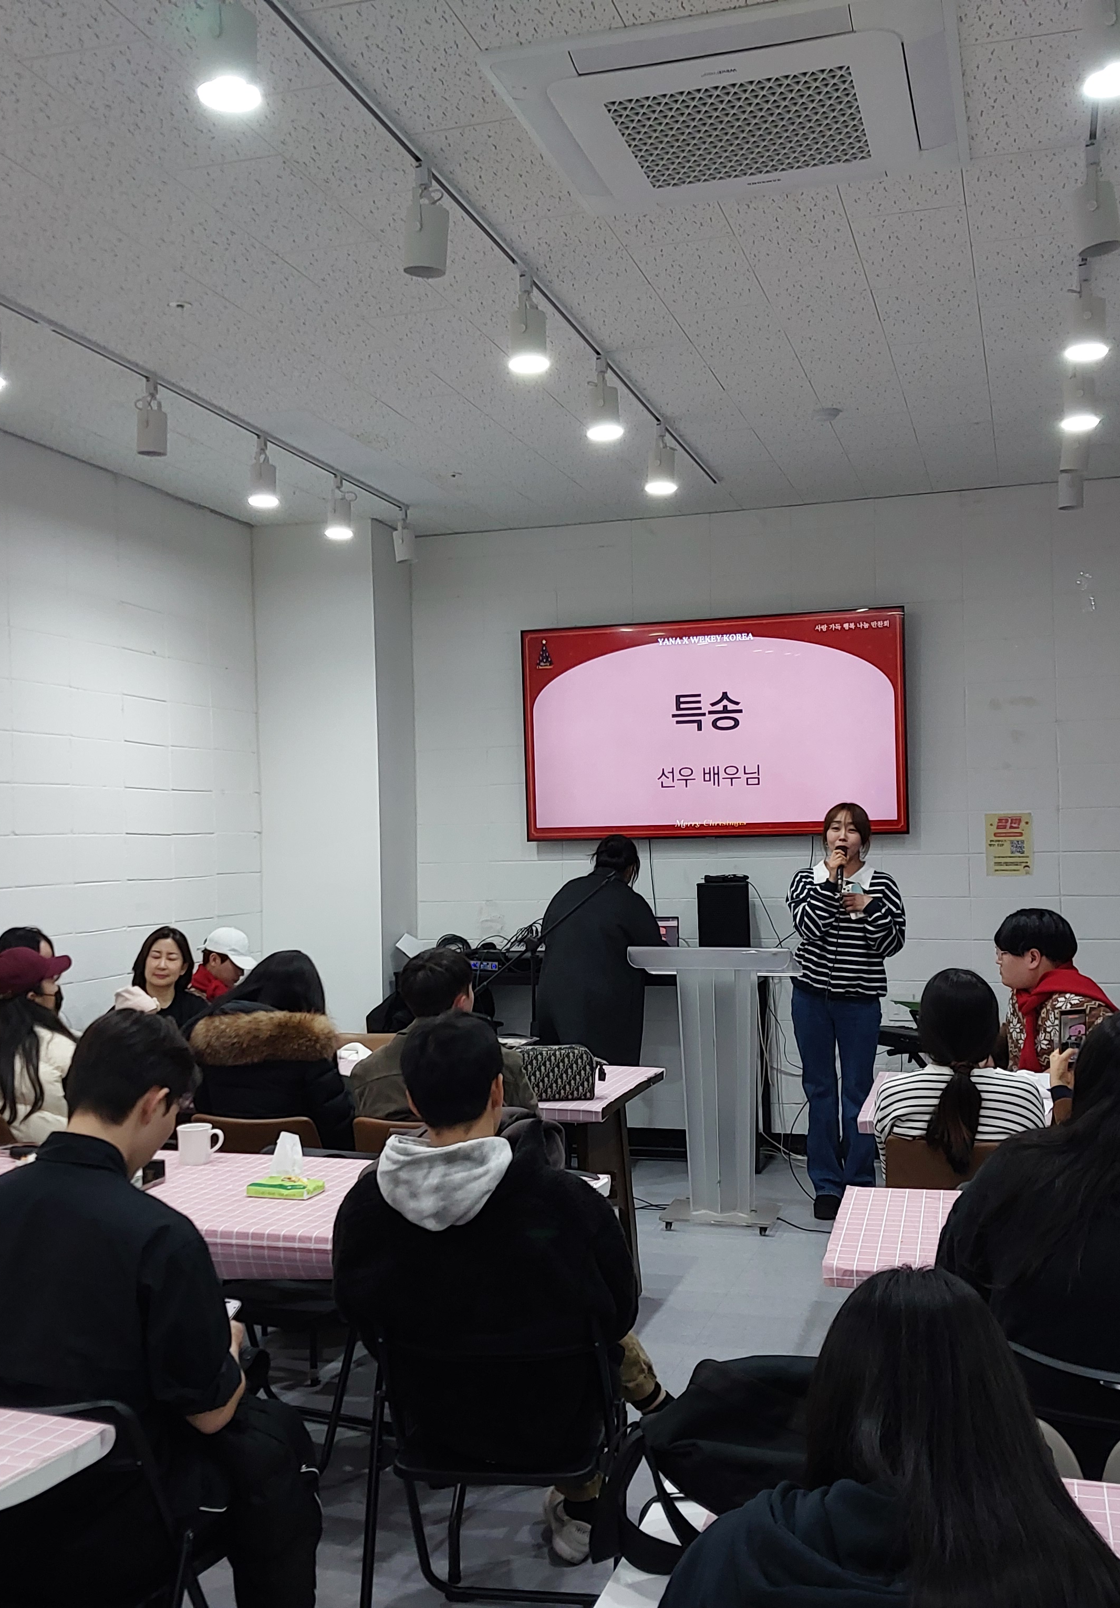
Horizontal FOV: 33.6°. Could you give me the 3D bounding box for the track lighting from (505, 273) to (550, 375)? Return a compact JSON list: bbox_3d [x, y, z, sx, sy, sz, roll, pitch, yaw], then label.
[{"bbox_3d":[-0.088,-1.308,5.056,0.100,0.245,0.100,-2,-1,14],"label":"track lighting"}]

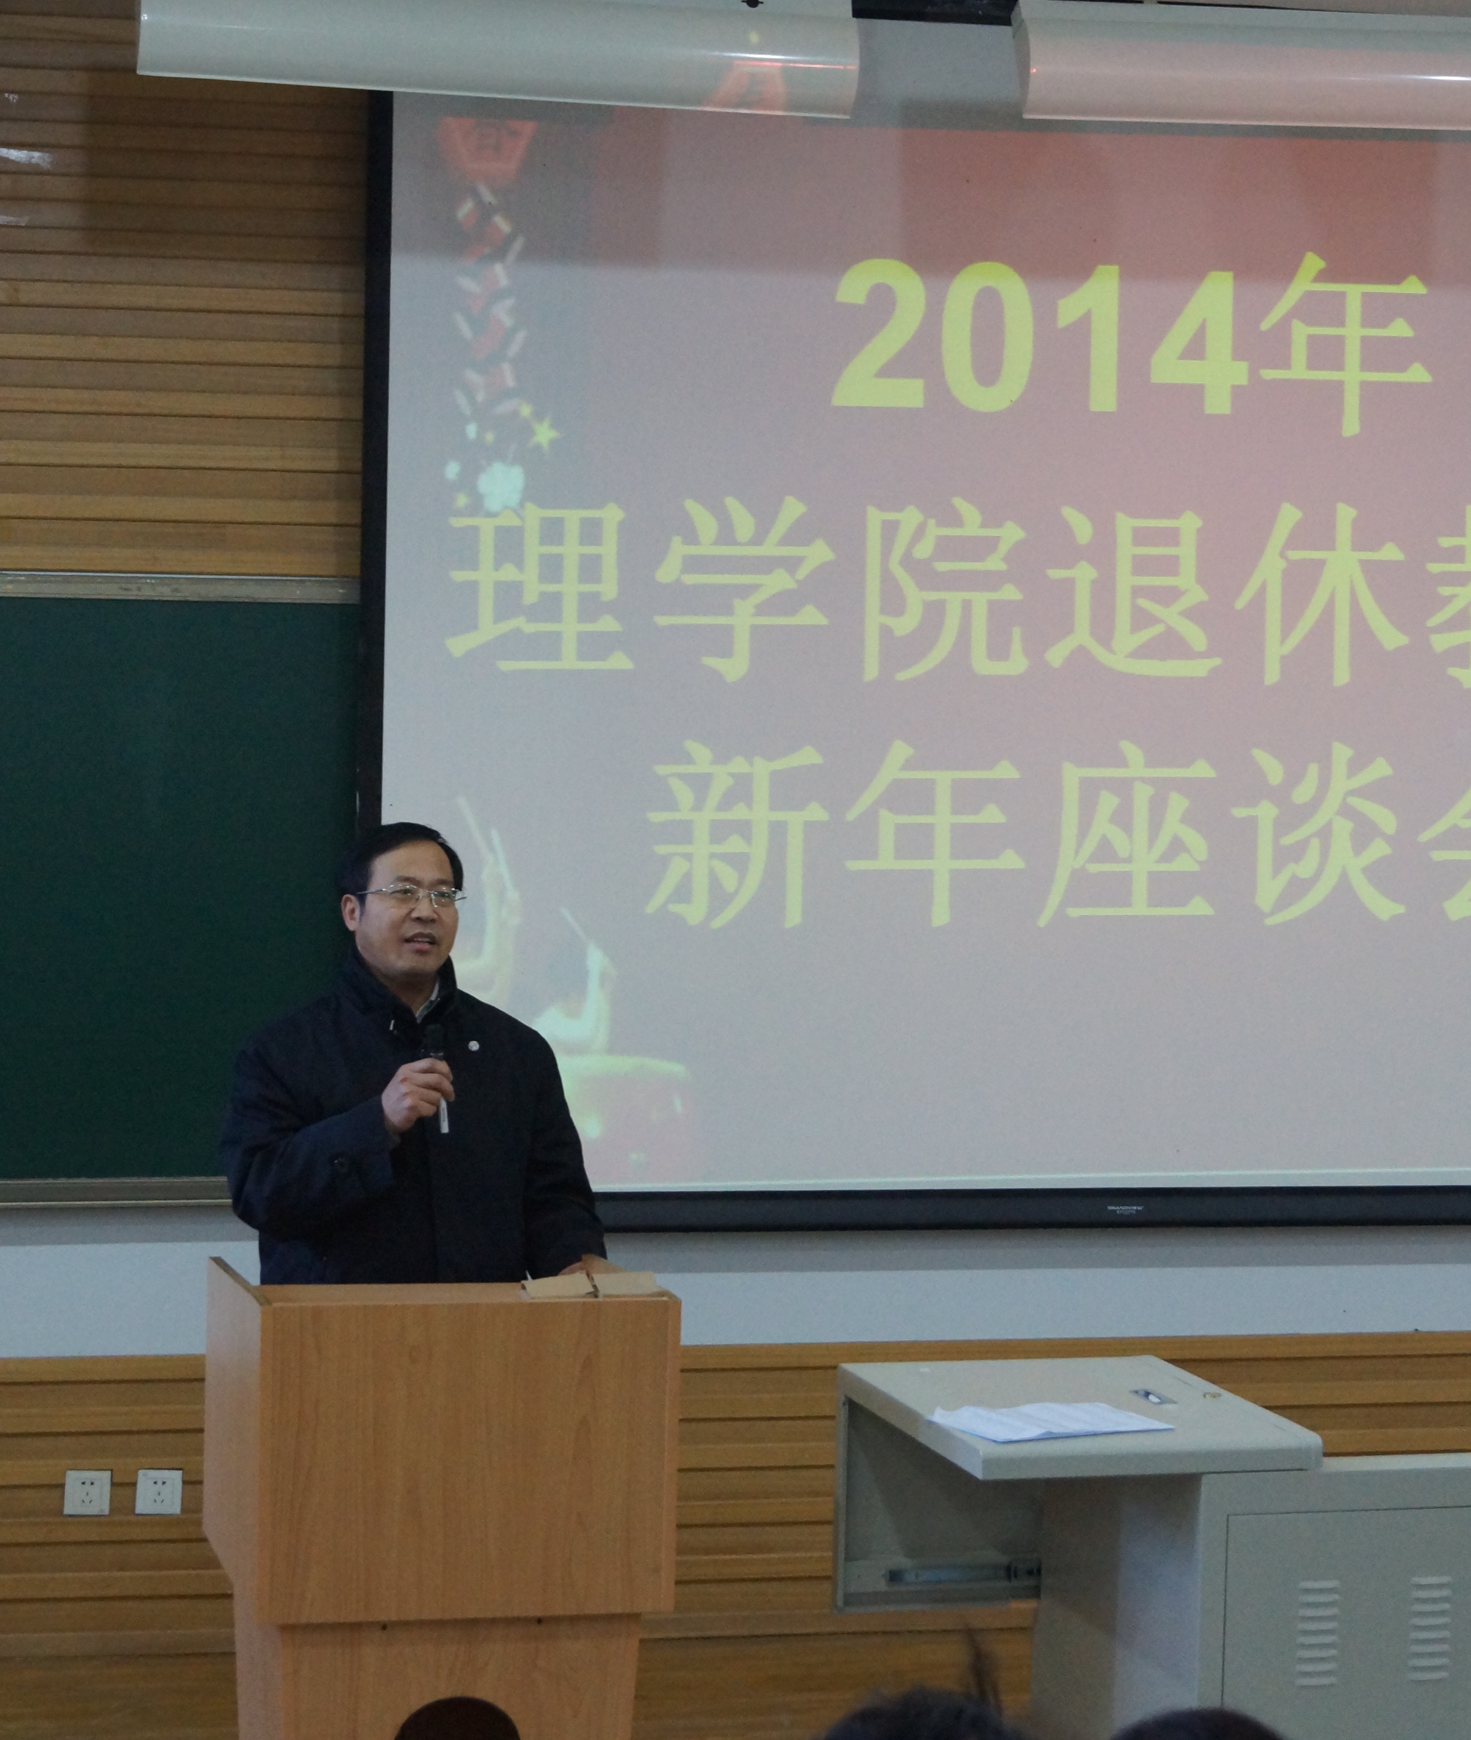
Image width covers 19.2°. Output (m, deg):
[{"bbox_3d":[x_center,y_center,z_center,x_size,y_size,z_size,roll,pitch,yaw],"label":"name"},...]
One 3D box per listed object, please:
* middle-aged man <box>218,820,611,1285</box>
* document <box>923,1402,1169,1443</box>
[{"bbox_3d":[-0.488,0.779,6.521,0.550,1.700,0.400,0,4,-16],"label":"middle-aged man"},{"bbox_3d":[0.463,0.811,6.396,0.300,0.015,0.212,-1,4,-28],"label":"document"}]

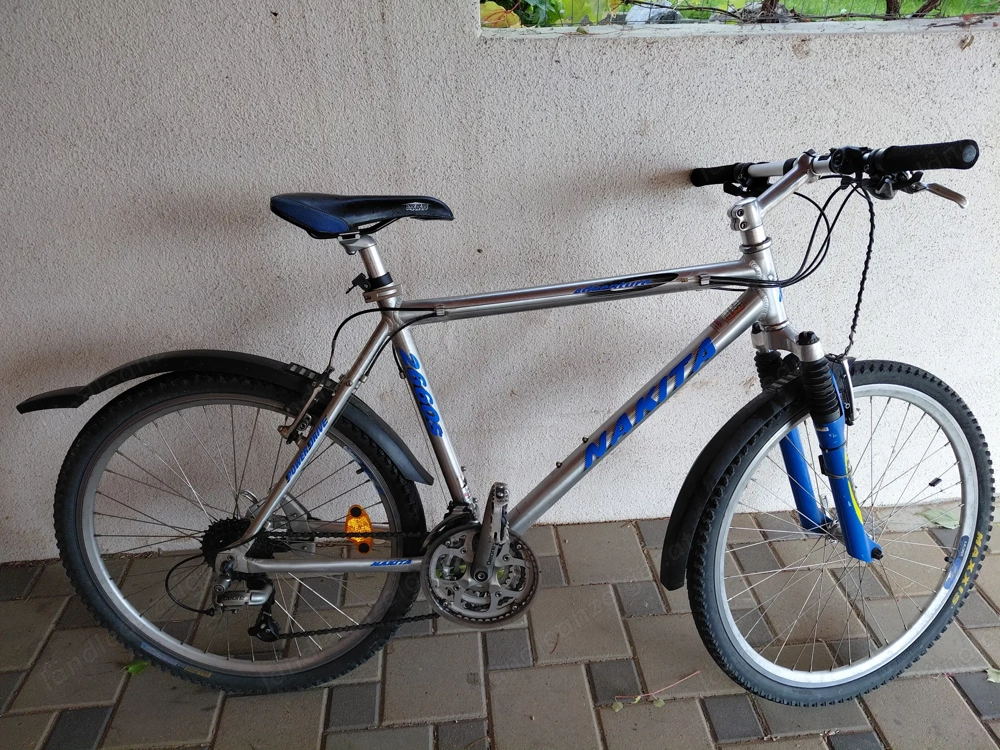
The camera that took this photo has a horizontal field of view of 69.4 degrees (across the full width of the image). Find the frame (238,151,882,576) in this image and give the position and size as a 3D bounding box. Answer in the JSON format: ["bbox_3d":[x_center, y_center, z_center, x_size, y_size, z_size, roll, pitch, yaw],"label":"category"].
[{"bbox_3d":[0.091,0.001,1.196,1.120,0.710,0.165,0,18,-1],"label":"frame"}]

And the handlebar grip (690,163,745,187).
[{"bbox_3d":[0.391,-0.365,1.317,0.034,0.034,0.130,-11,14,-18],"label":"handlebar grip"}]

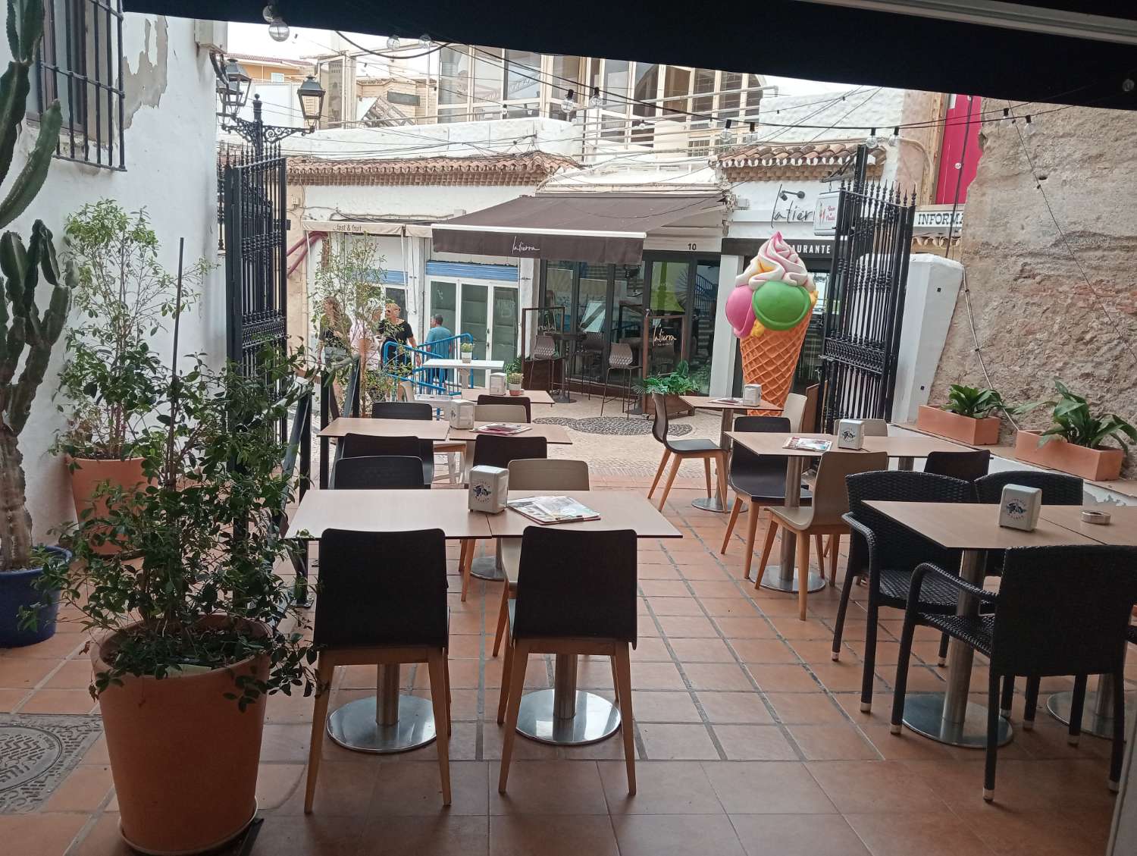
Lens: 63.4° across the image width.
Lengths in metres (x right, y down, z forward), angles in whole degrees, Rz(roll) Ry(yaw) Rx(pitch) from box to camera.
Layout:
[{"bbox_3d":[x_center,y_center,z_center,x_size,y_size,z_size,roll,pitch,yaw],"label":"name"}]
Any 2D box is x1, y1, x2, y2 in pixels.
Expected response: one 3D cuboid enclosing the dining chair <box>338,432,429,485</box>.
[{"bbox_3d":[-0.858,0.392,4.356,0.440,0.820,0.480,2,9,-4],"label":"dining chair"}]

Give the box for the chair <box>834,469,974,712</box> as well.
[{"bbox_3d":[1.396,0.615,3.627,0.570,0.830,0.580,3,9,-2],"label":"chair"}]

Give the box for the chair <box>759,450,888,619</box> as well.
[{"bbox_3d":[1.265,0.466,4.551,0.450,0.820,0.480,0,9,-15],"label":"chair"}]

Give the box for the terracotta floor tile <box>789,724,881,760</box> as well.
[{"bbox_3d":[0.907,1.089,3.179,0.250,0.012,0.250,2,9,-6],"label":"terracotta floor tile"}]

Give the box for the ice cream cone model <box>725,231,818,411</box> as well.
[{"bbox_3d":[1.804,-0.677,8.185,0.830,2.060,0.780,2,9,-6],"label":"ice cream cone model"}]

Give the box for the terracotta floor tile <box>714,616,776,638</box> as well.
[{"bbox_3d":[0.807,0.924,4.238,0.250,0.015,0.250,2,9,-6],"label":"terracotta floor tile"}]

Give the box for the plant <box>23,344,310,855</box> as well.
[{"bbox_3d":[-1.055,0.434,2.449,0.740,1.310,0.680,2,9,-5],"label":"plant"}]

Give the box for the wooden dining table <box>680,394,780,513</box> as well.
[{"bbox_3d":[1.085,0.196,6.404,0.600,0.742,0.600,2,9,-5],"label":"wooden dining table"}]

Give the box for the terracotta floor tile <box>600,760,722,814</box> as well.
[{"bbox_3d":[0.278,1.114,2.855,0.340,0.010,0.310,2,10,-6],"label":"terracotta floor tile"}]

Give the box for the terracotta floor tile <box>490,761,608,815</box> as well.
[{"bbox_3d":[-0.067,1.099,2.808,0.340,0.012,0.305,2,9,-6],"label":"terracotta floor tile"}]

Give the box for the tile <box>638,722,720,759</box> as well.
[{"bbox_3d":[0.371,1.069,3.133,0.250,0.012,0.250,2,9,-6],"label":"tile"}]

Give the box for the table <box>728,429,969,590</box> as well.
[{"bbox_3d":[1.487,0.459,4.953,1.235,0.742,0.625,2,10,-8],"label":"table"}]

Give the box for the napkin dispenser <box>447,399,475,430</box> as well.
[{"bbox_3d":[-0.551,-0.072,4.804,0.095,0.140,0.105,-1,10,-25],"label":"napkin dispenser"}]

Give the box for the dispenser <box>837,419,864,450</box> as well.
[{"bbox_3d":[1.477,0.031,4.818,0.100,0.145,0.083,6,10,18],"label":"dispenser"}]

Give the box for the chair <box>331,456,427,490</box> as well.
[{"bbox_3d":[-0.663,0.560,3.375,0.450,0.820,0.510,0,10,-21],"label":"chair"}]

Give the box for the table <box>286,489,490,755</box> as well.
[{"bbox_3d":[-0.598,0.642,3.089,0.600,0.746,0.600,1,9,-10],"label":"table"}]

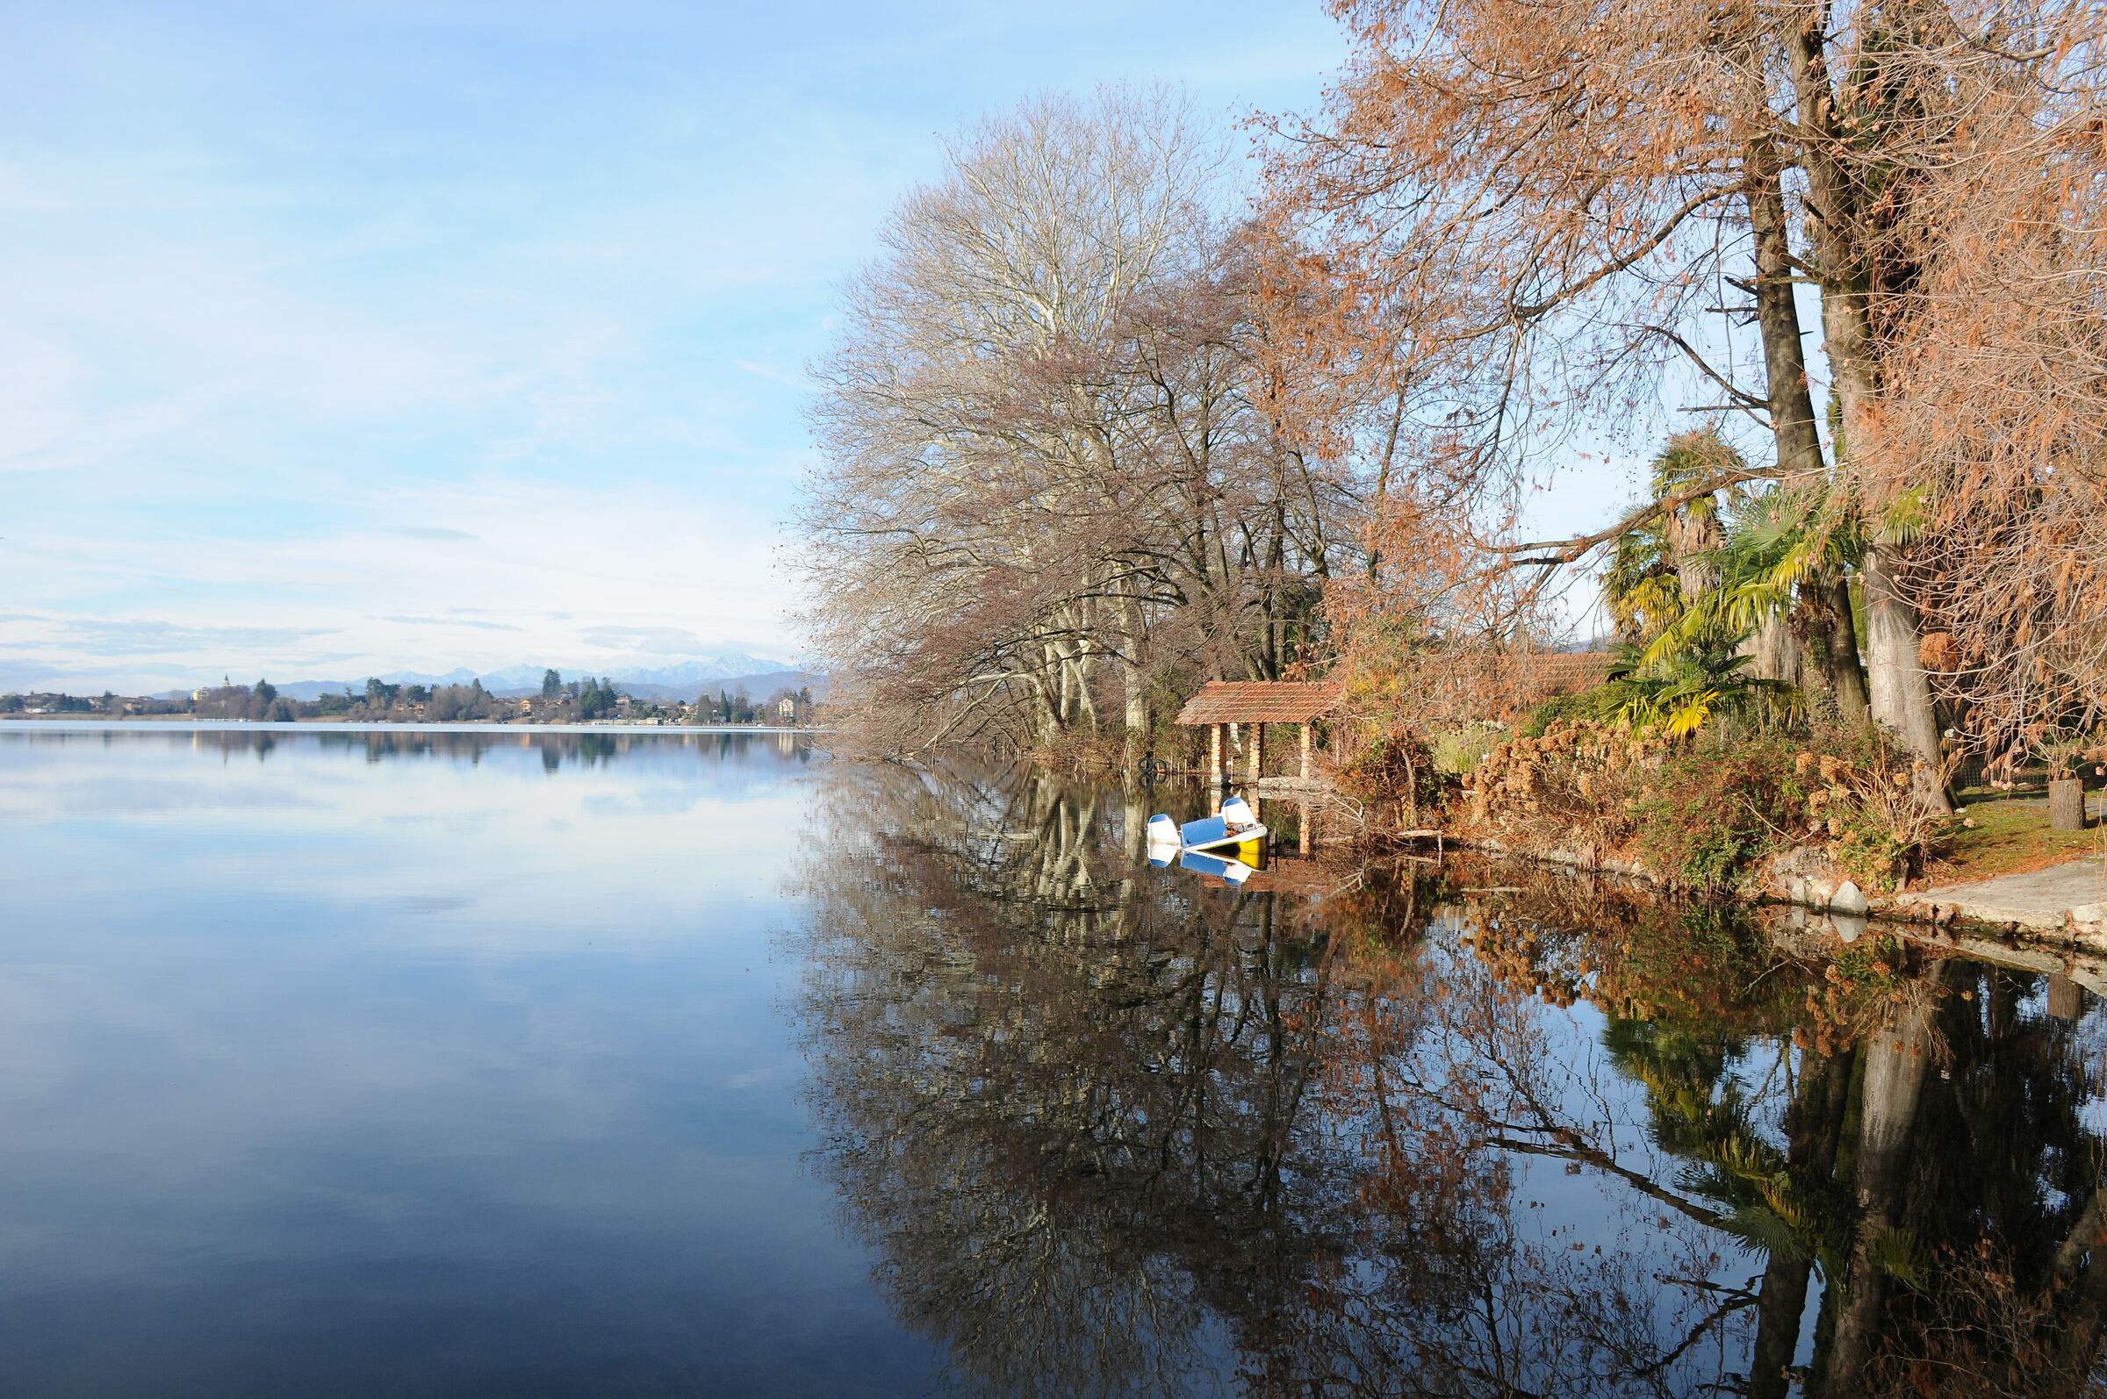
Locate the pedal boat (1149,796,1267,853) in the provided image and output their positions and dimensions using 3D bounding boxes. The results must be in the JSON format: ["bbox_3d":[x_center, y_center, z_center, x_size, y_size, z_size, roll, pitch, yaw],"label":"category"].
[{"bbox_3d":[2.126,1.989,22.516,1.600,0.850,2.500,-13,-1,1],"label":"pedal boat"}]

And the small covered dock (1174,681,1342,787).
[{"bbox_3d":[6.256,0.994,45.254,4.269,2.985,3.696,0,-1,36],"label":"small covered dock"}]

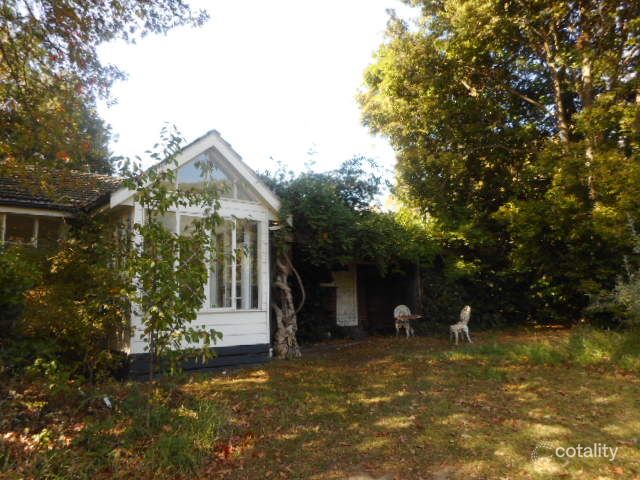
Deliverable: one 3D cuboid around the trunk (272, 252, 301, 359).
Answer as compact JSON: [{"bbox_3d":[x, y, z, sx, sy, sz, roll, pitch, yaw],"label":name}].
[{"bbox_3d":[-0.634,1.231,8.750,0.500,2.000,0.450,-1,-9,-4],"label":"trunk"}]

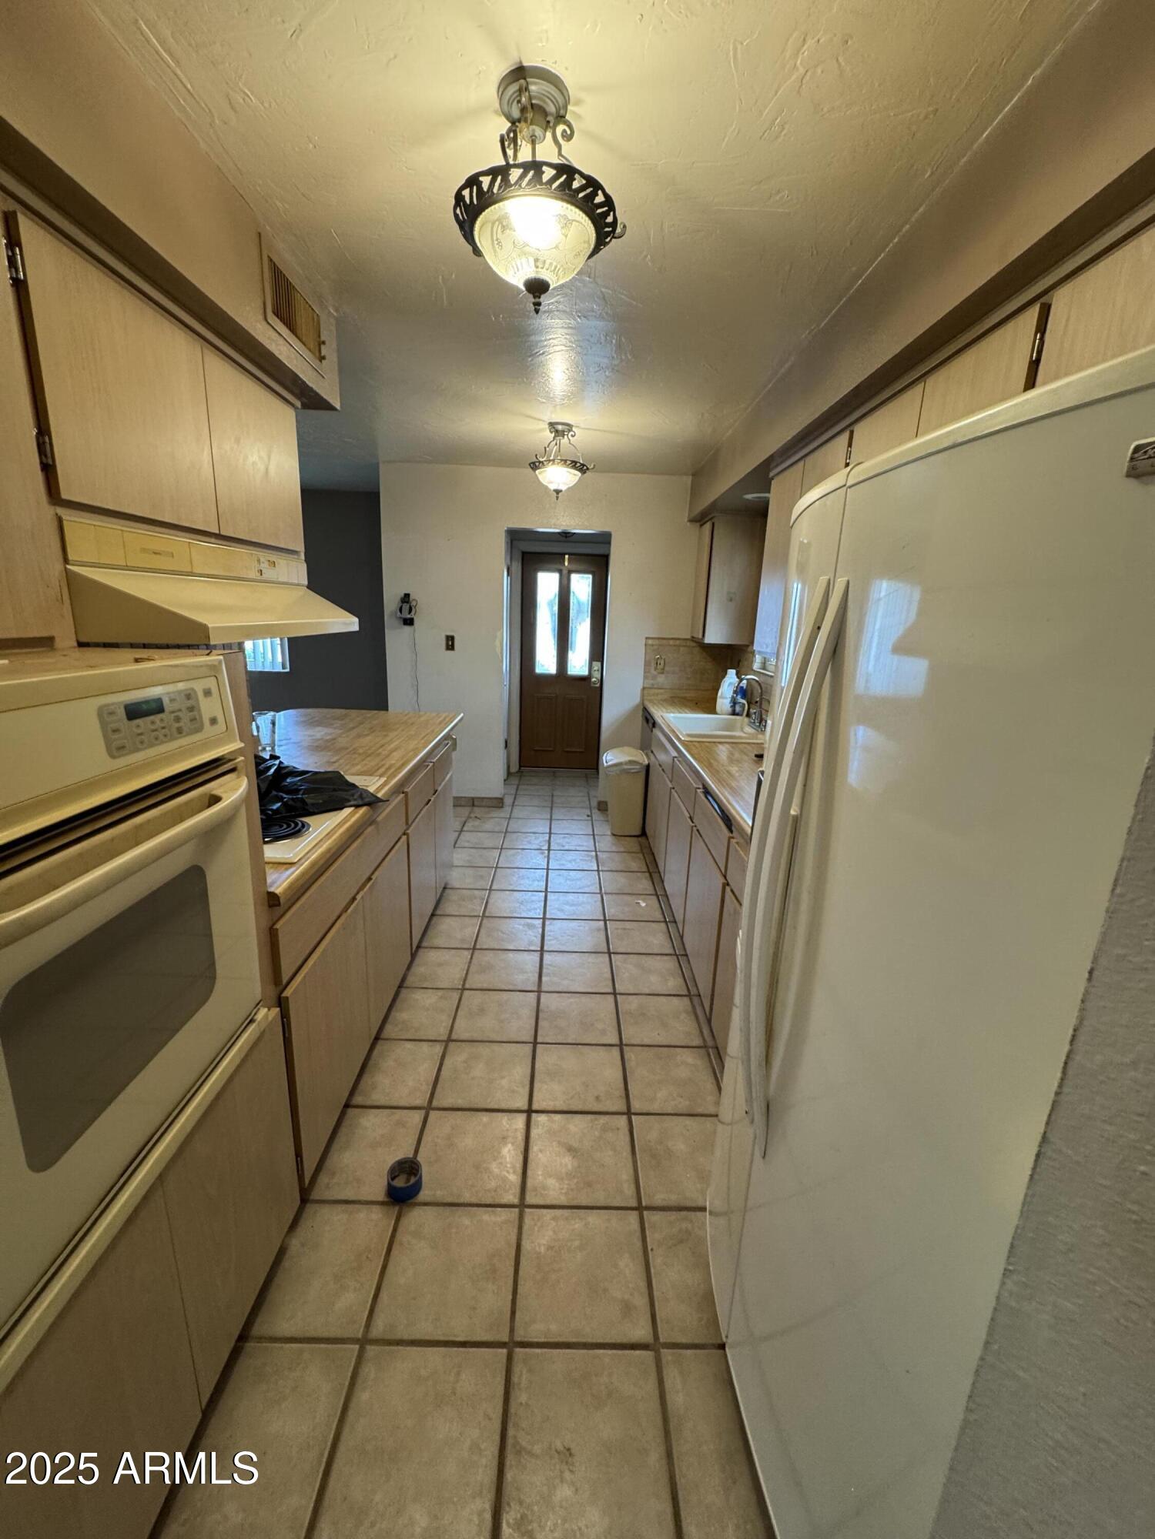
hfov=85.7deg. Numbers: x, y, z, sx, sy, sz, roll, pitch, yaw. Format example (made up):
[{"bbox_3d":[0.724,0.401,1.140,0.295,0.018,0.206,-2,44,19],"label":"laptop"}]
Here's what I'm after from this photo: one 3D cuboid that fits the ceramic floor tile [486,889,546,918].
[{"bbox_3d":[-0.325,0.716,3.291,0.303,0.011,0.306,2,14,-1],"label":"ceramic floor tile"}]

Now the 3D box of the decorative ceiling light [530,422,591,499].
[{"bbox_3d":[-0.097,-1.645,3.347,0.335,0.365,0.335,2,14,-1],"label":"decorative ceiling light"}]

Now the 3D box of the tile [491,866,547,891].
[{"bbox_3d":[-0.325,0.636,3.576,0.296,0.010,0.301,2,14,-1],"label":"tile"}]

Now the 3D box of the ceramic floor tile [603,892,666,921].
[{"bbox_3d":[0.291,0.732,3.286,0.296,0.010,0.301,2,14,-1],"label":"ceramic floor tile"}]

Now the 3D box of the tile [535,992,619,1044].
[{"bbox_3d":[0.000,0.954,2.382,0.303,0.011,0.306,2,14,-1],"label":"tile"}]

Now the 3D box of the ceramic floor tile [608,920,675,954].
[{"bbox_3d":[0.302,0.817,3.023,0.302,0.010,0.305,2,14,-1],"label":"ceramic floor tile"}]

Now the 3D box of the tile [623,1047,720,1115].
[{"bbox_3d":[0.317,1.048,2.102,0.302,0.010,0.305,2,14,-1],"label":"tile"}]

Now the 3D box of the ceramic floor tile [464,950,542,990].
[{"bbox_3d":[-0.317,0.875,2.701,0.302,0.010,0.305,2,14,-1],"label":"ceramic floor tile"}]

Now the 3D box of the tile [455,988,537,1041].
[{"bbox_3d":[-0.310,0.943,2.375,0.303,0.011,0.306,2,14,-1],"label":"tile"}]

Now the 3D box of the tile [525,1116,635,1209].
[{"bbox_3d":[0.009,1.103,1.769,0.298,0.012,0.300,2,14,-1],"label":"tile"}]

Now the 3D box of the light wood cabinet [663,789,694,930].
[{"bbox_3d":[0.773,0.447,3.087,0.560,0.551,0.582,2,14,-1],"label":"light wood cabinet"}]

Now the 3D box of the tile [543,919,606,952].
[{"bbox_3d":[-0.010,0.802,2.993,0.303,0.011,0.306,2,14,-1],"label":"tile"}]

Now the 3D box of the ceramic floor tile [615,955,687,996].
[{"bbox_3d":[0.304,0.887,2.688,0.298,0.012,0.300,2,14,-1],"label":"ceramic floor tile"}]

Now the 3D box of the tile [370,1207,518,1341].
[{"bbox_3d":[-0.292,1.159,1.445,0.296,0.010,0.301,2,14,-1],"label":"tile"}]

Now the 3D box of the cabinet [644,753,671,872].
[{"bbox_3d":[0.763,0.272,3.761,0.560,0.563,0.798,2,14,-1],"label":"cabinet"}]

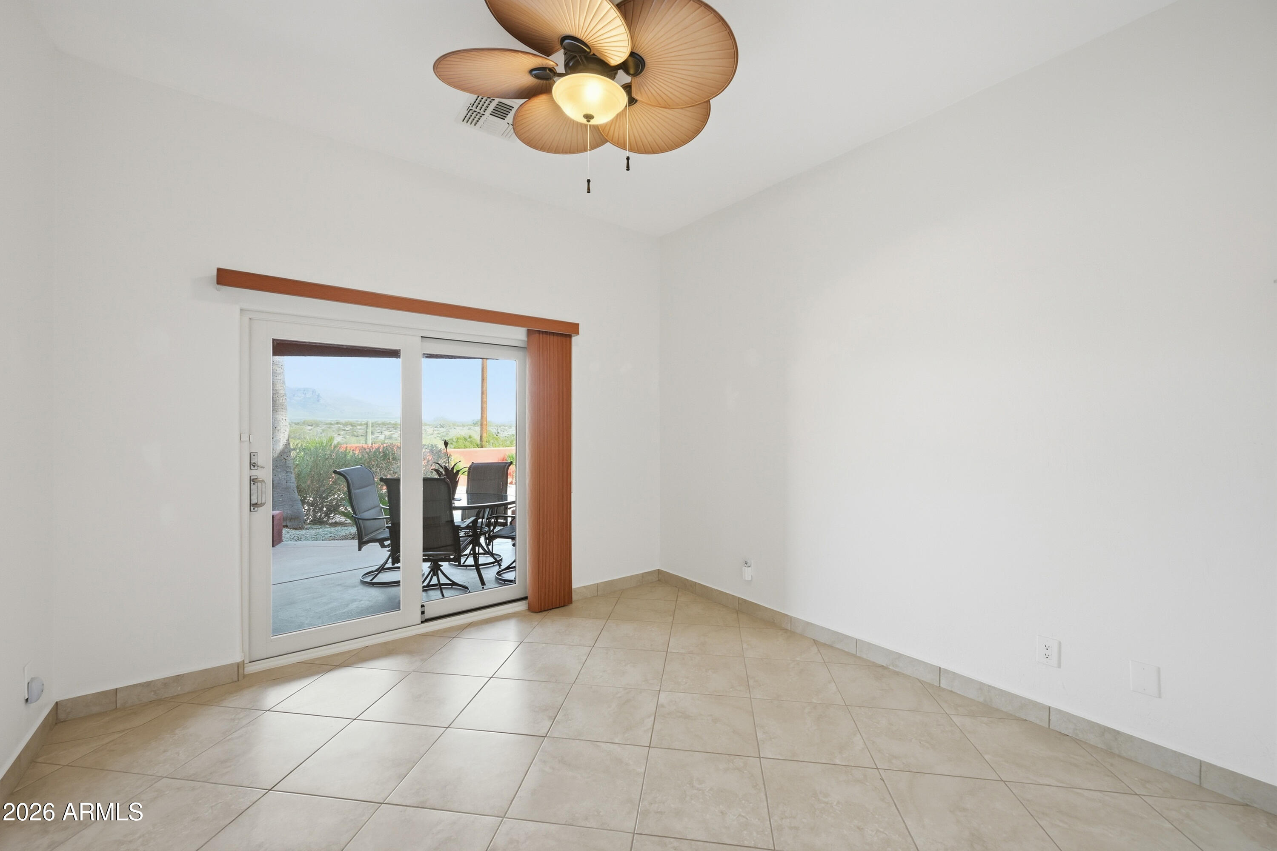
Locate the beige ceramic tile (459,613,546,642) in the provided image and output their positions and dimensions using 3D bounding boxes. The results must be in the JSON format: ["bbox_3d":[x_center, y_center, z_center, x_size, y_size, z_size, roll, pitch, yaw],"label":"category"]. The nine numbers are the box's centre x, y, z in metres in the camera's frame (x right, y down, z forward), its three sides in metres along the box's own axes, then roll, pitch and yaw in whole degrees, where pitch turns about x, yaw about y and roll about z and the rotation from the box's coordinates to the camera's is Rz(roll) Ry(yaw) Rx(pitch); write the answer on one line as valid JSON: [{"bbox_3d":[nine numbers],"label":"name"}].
[{"bbox_3d":[-0.930,1.387,3.418,0.456,0.012,0.456,0,0,8],"label":"beige ceramic tile"}]

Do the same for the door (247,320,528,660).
[{"bbox_3d":[-1.505,0.370,3.300,1.710,1.930,0.090,1,-1,-37],"label":"door"}]

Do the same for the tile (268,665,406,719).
[{"bbox_3d":[-1.513,1.378,2.571,0.456,0.012,0.456,0,0,8],"label":"tile"}]

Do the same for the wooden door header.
[{"bbox_3d":[-1.339,-0.745,3.218,2.110,0.089,0.115,1,-1,-37],"label":"wooden door header"}]

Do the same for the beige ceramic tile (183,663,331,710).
[{"bbox_3d":[-1.968,1.376,2.635,0.456,0.012,0.456,0,0,8],"label":"beige ceramic tile"}]

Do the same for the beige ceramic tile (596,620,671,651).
[{"bbox_3d":[-0.018,1.386,3.278,0.454,0.010,0.454,0,-1,8],"label":"beige ceramic tile"}]

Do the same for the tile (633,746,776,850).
[{"bbox_3d":[0.246,1.374,1.855,0.457,0.010,0.457,0,-1,8],"label":"tile"}]

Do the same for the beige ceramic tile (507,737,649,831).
[{"bbox_3d":[-0.209,1.372,1.919,0.457,0.010,0.457,0,-1,8],"label":"beige ceramic tile"}]

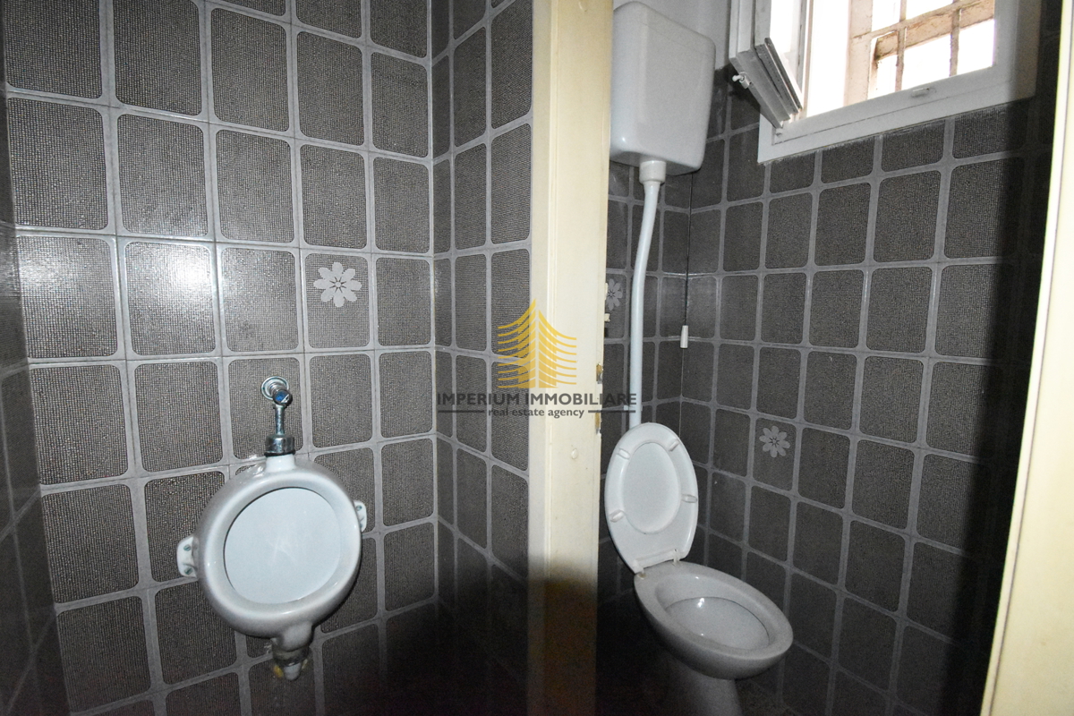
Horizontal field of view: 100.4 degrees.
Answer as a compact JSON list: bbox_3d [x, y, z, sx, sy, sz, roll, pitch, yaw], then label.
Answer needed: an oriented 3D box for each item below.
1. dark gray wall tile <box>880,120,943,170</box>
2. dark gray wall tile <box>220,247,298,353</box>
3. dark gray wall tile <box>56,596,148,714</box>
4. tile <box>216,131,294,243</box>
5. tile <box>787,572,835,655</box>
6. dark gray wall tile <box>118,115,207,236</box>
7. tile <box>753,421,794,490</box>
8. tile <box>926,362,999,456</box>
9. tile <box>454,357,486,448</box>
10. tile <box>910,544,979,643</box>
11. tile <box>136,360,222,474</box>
[{"bbox_3d":[0.874,-0.492,1.043,0.010,0.080,0.116,-3,7,-33],"label":"dark gray wall tile"},{"bbox_3d":[-0.576,-0.120,0.940,0.131,0.211,0.010,-3,7,-31],"label":"dark gray wall tile"},{"bbox_3d":[-0.827,0.571,0.862,0.119,0.211,0.010,-3,7,-31],"label":"dark gray wall tile"},{"bbox_3d":[-0.573,-0.345,0.916,0.131,0.211,0.010,-3,7,-31],"label":"tile"},{"bbox_3d":[0.827,0.767,1.347,0.010,0.211,0.131,-3,7,-33],"label":"tile"},{"bbox_3d":[-0.663,-0.320,0.797,0.120,0.194,0.010,-3,7,-30],"label":"dark gray wall tile"},{"bbox_3d":[0.740,0.299,1.399,0.012,0.203,0.131,-3,7,-32],"label":"tile"},{"bbox_3d":[0.996,0.116,1.035,0.010,0.212,0.127,-3,7,-33],"label":"tile"},{"bbox_3d":[-0.136,0.092,0.954,0.010,0.200,0.130,-4,8,-37],"label":"tile"},{"bbox_3d":[0.939,0.535,1.032,0.010,0.194,0.114,-4,7,-36],"label":"tile"},{"bbox_3d":[-0.671,0.105,0.844,0.120,0.197,0.010,-3,7,-31],"label":"tile"}]

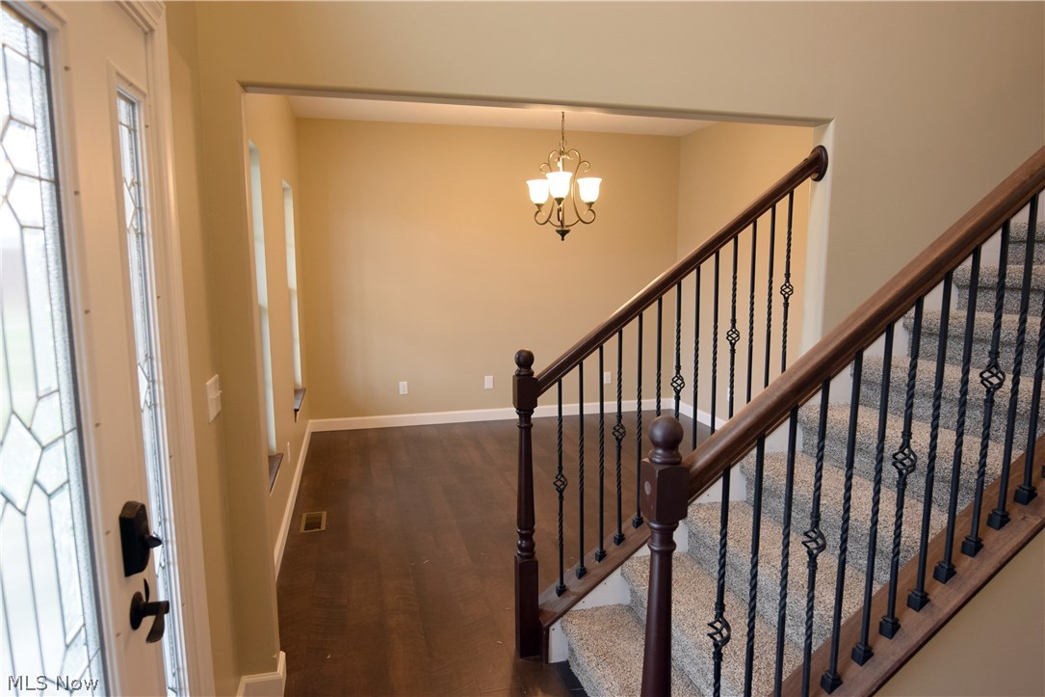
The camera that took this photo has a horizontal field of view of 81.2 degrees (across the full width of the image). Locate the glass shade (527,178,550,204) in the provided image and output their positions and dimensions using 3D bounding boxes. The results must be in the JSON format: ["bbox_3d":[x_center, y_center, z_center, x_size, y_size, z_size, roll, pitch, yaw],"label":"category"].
[{"bbox_3d":[0.108,-1.045,4.058,0.160,0.150,0.160,-1,8,0],"label":"glass shade"}]

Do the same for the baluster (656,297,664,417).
[{"bbox_3d":[0.560,0.237,2.505,0.032,0.895,0.032,-3,9,-15],"label":"baluster"}]

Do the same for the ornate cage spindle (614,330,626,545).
[{"bbox_3d":[0.398,0.366,2.478,0.048,0.895,0.048,-3,9,-15],"label":"ornate cage spindle"}]

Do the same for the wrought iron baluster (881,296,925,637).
[{"bbox_3d":[0.982,0.318,1.567,0.048,0.895,0.048,-3,9,-15],"label":"wrought iron baluster"}]

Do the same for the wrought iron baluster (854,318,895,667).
[{"bbox_3d":[0.899,0.384,1.554,0.032,0.895,0.032,-3,9,-15],"label":"wrought iron baluster"}]

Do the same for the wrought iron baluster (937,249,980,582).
[{"bbox_3d":[1.127,0.178,1.565,0.033,0.873,0.033,-3,9,-15],"label":"wrought iron baluster"}]

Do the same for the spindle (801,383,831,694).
[{"bbox_3d":[0.719,0.503,1.498,0.052,0.873,0.052,-3,9,-15],"label":"spindle"}]

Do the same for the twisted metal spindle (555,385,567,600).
[{"bbox_3d":[0.154,0.561,2.437,0.048,0.895,0.048,-3,9,-15],"label":"twisted metal spindle"}]

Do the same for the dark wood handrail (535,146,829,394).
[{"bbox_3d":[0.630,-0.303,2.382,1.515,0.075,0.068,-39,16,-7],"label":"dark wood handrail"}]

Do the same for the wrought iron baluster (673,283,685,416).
[{"bbox_3d":[0.641,0.172,2.518,0.048,0.895,0.048,-3,9,-15],"label":"wrought iron baluster"}]

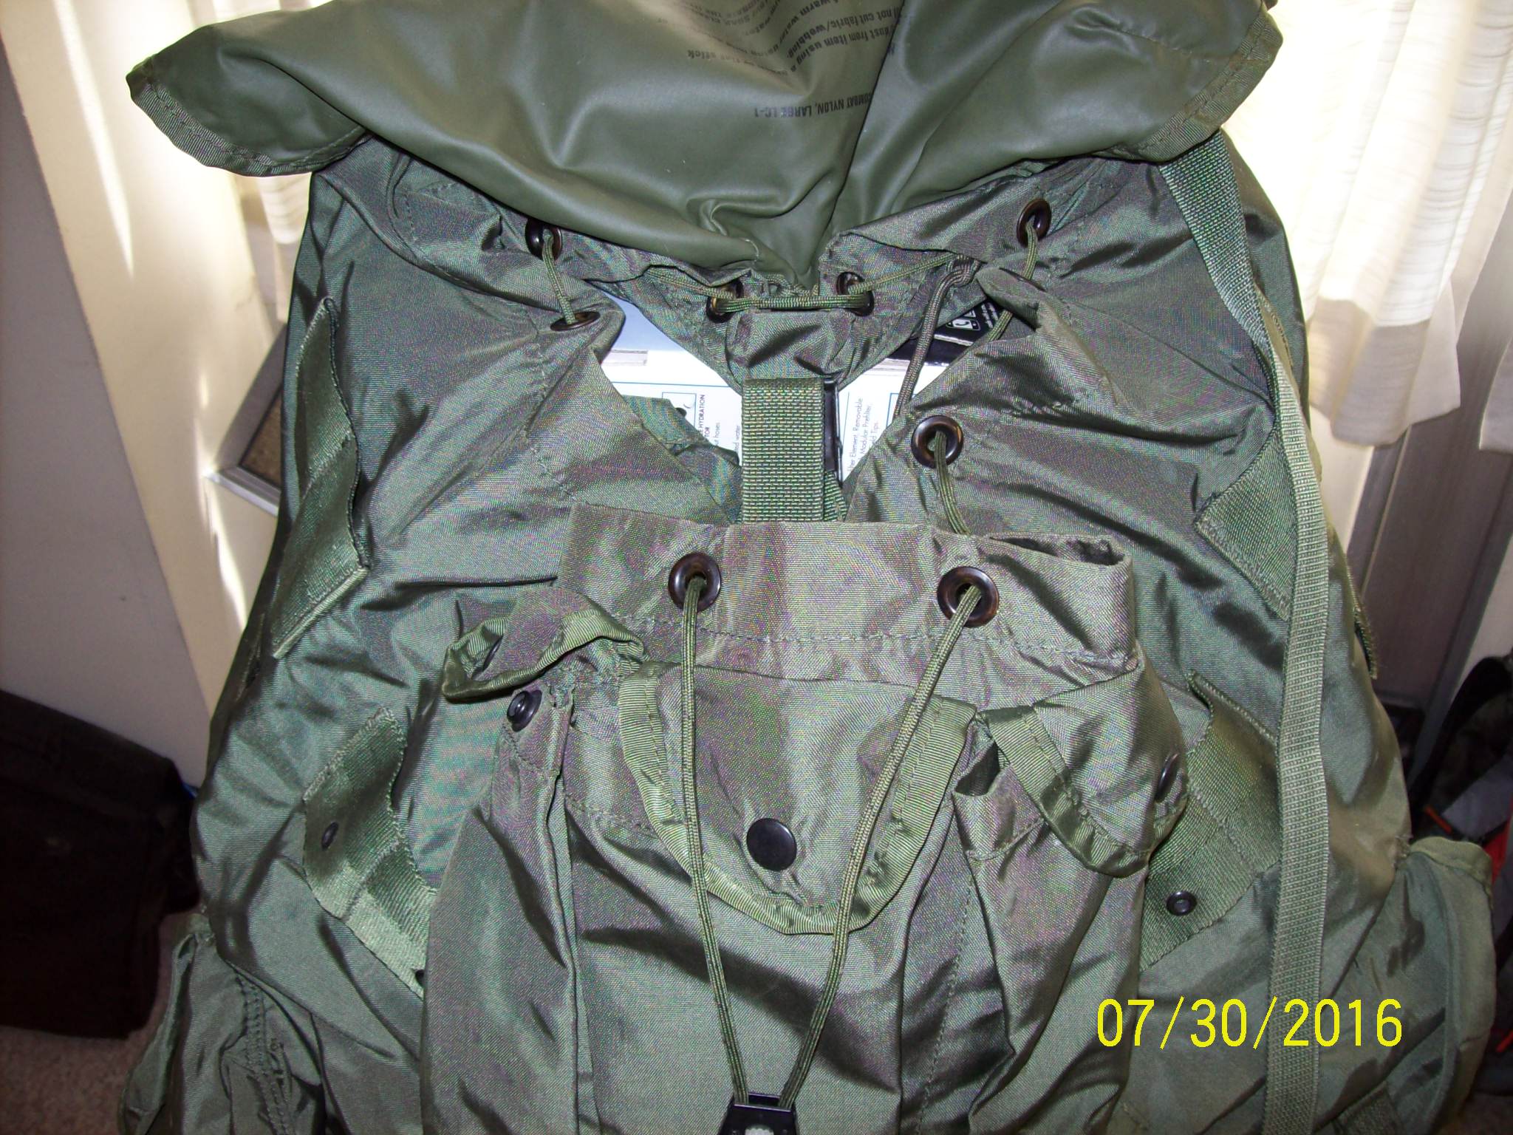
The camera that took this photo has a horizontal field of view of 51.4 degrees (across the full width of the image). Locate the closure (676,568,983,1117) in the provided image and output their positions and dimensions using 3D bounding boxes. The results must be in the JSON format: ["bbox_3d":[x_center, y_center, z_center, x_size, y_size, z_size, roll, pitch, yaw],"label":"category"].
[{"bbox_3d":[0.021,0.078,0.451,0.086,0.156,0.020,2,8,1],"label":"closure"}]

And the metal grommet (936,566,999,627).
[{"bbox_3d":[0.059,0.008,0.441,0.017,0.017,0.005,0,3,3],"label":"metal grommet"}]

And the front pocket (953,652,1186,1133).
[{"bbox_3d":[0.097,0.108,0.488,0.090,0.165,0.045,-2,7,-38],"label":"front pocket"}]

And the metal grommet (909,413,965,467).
[{"bbox_3d":[0.058,-0.041,0.508,0.017,0.017,0.005,0,-3,5],"label":"metal grommet"}]

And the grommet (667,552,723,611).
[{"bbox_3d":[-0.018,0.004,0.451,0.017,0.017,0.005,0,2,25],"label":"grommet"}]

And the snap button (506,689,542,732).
[{"bbox_3d":[-0.069,0.042,0.466,0.006,0.013,0.013,19,-1,-32],"label":"snap button"}]

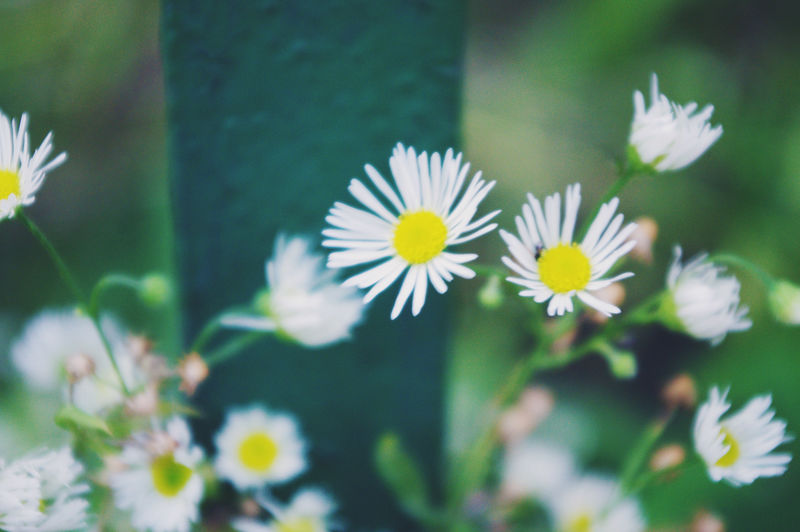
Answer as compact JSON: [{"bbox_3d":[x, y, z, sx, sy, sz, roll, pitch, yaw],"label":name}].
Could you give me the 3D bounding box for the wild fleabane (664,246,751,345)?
[{"bbox_3d":[0.045,0.004,0.267,0.013,0.014,0.014,-13,36,-12],"label":"wild fleabane"}]

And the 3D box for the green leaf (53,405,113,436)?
[{"bbox_3d":[-0.047,0.023,0.272,0.009,0.003,0.004,23,38,15],"label":"green leaf"}]

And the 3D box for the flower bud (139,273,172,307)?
[{"bbox_3d":[-0.033,0.003,0.243,0.004,0.004,0.004,28,0,6],"label":"flower bud"}]

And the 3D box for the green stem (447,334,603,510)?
[{"bbox_3d":[0.017,0.023,0.260,0.009,0.037,0.005,31,33,0],"label":"green stem"}]

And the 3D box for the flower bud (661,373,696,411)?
[{"bbox_3d":[0.039,0.018,0.256,0.005,0.005,0.005,22,24,0],"label":"flower bud"}]

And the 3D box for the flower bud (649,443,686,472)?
[{"bbox_3d":[0.038,0.027,0.256,0.005,0.004,0.004,-32,0,18],"label":"flower bud"}]

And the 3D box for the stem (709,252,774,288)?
[{"bbox_3d":[0.050,0.001,0.269,0.010,0.003,0.003,26,0,0],"label":"stem"}]

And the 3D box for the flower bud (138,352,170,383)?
[{"bbox_3d":[-0.037,0.015,0.275,0.005,0.005,0.005,2,34,0],"label":"flower bud"}]

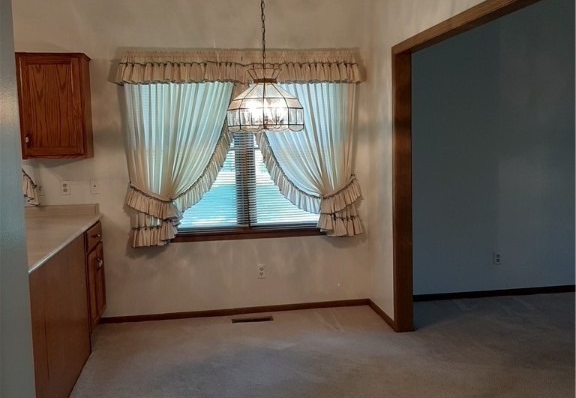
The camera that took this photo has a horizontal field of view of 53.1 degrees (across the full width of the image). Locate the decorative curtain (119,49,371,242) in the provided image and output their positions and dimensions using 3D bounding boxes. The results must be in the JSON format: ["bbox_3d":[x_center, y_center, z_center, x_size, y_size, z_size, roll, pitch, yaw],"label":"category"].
[{"bbox_3d":[-0.346,-0.430,4.721,1.967,1.555,0.139,-2,5,-9],"label":"decorative curtain"}]

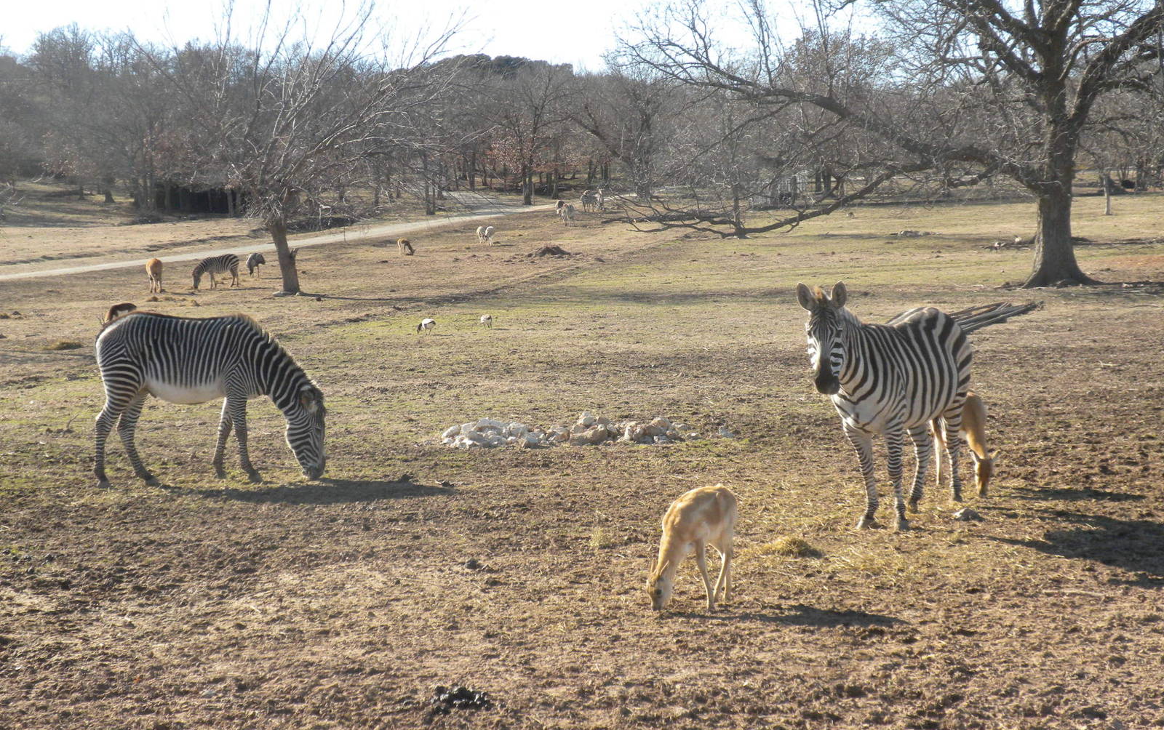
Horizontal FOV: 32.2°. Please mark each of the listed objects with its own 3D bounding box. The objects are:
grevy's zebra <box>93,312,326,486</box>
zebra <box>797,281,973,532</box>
[{"bbox_3d":[-3.078,0.272,16.750,1.900,1.420,0.540,0,4,-7],"label":"grevy's zebra"},{"bbox_3d":[2.157,0.245,13.715,0.570,1.610,1.750,3,5,32],"label":"zebra"}]

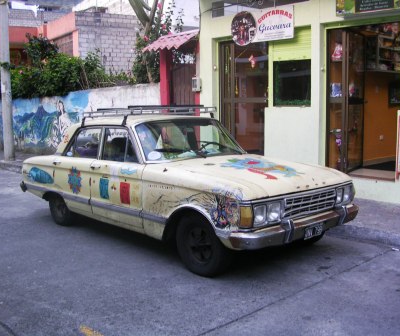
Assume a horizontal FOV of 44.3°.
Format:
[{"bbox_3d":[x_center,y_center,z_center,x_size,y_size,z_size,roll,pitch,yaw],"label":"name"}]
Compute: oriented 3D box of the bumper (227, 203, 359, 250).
[{"bbox_3d":[0.991,0.510,4.705,1.740,0.220,0.340,-7,10,-42],"label":"bumper"}]

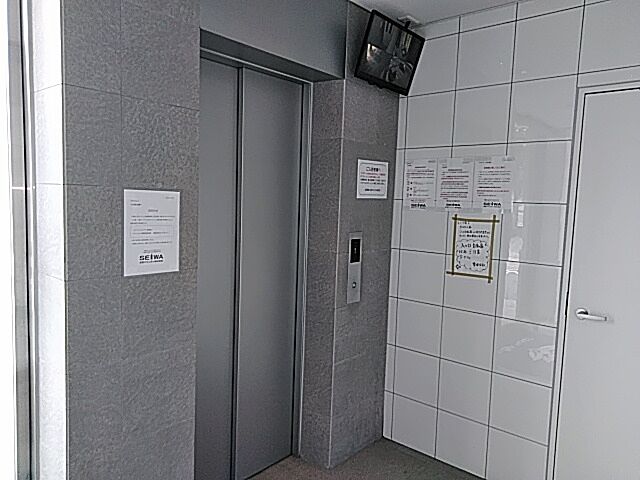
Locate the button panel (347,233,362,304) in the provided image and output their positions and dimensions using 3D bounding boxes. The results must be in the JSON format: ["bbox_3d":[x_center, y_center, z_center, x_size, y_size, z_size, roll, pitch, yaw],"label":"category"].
[{"bbox_3d":[0.192,0.154,2.742,0.018,0.388,0.112,6,7,42],"label":"button panel"}]

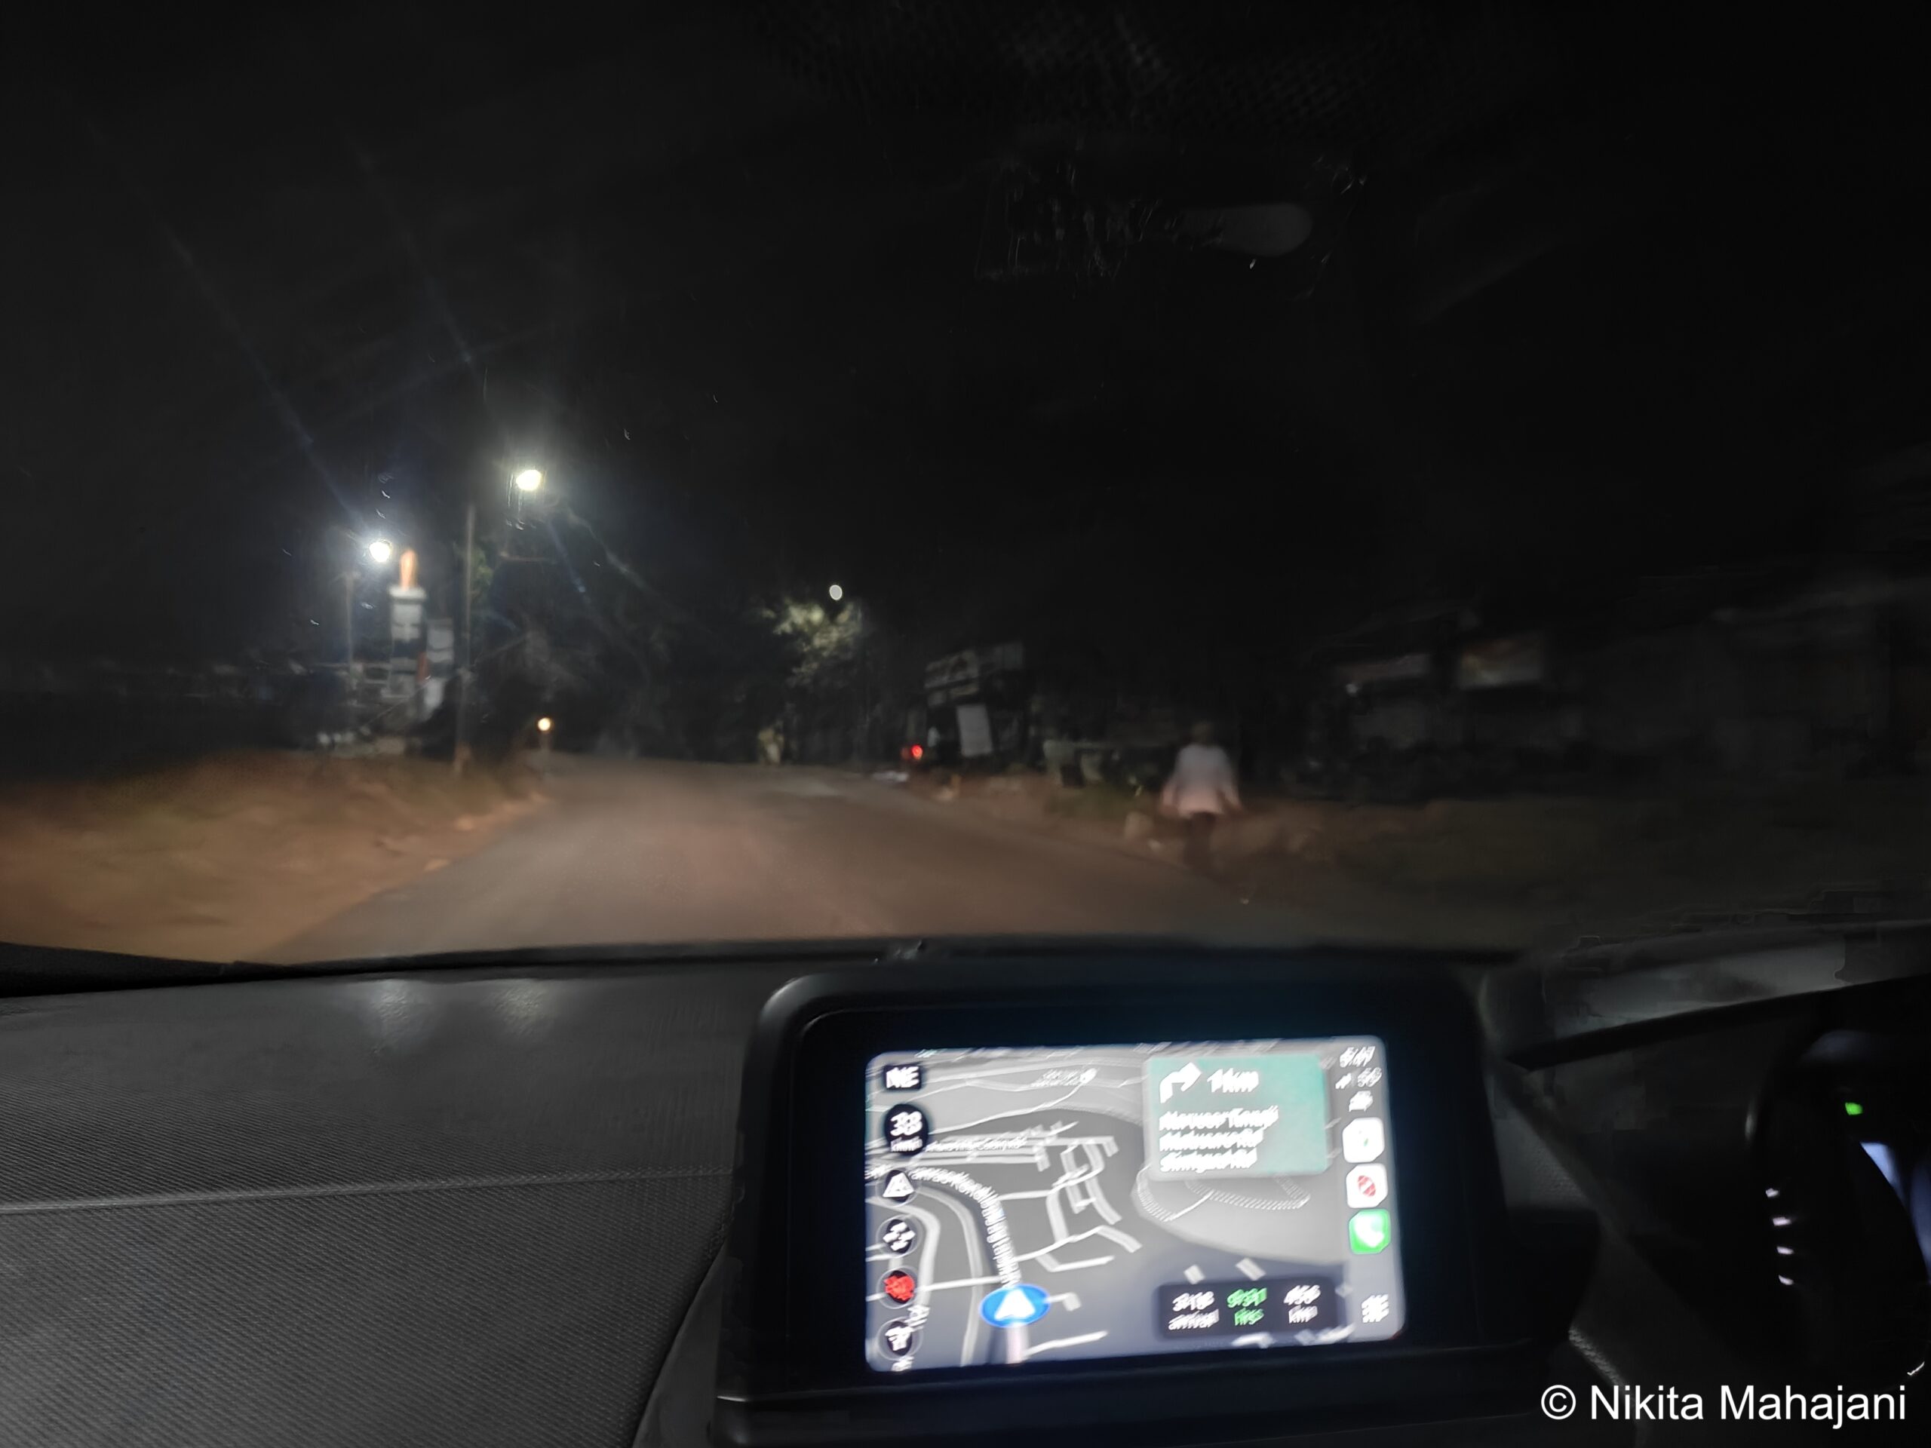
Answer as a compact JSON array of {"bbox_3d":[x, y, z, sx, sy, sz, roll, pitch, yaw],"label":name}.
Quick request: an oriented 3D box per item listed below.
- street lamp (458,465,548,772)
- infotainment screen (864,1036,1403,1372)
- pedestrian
[{"bbox_3d":[-10.254,-2.327,29.500,1.900,6.850,0.350,1,-1,-6],"label":"street lamp"},{"bbox_3d":[0.055,0.158,0.452,0.177,0.100,0.020,0,-6,-6],"label":"infotainment screen"},{"bbox_3d":[2.522,0.781,14.300,0.720,1.650,0.420,1,-1,-9],"label":"pedestrian"}]

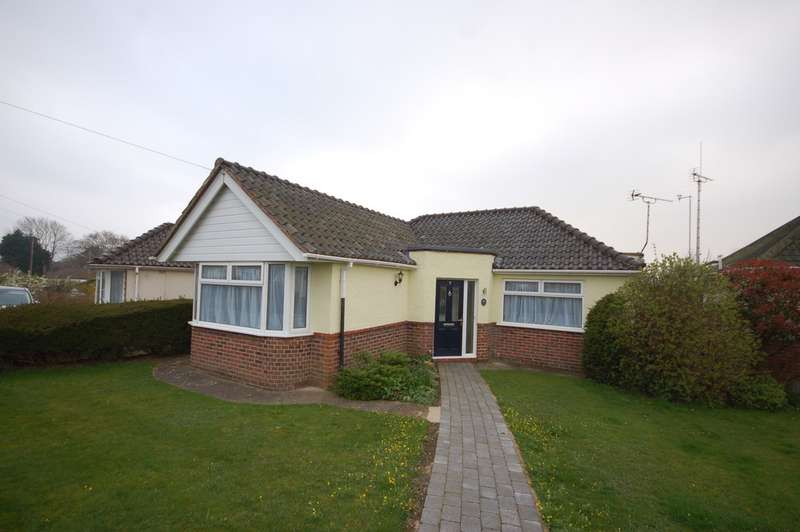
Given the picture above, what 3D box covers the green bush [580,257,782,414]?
[{"bbox_3d":[5.524,1.210,6.874,2.850,2.650,1.900,0,-3,32],"label":"green bush"}]

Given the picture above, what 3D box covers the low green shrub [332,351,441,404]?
[{"bbox_3d":[-0.208,2.044,6.372,1.750,0.600,1.600,2,-2,-3],"label":"low green shrub"}]

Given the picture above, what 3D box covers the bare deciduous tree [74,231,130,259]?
[{"bbox_3d":[-55.461,-1.807,62.060,8.000,9.700,8.000,4,-3,-42],"label":"bare deciduous tree"}]

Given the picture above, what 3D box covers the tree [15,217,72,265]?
[{"bbox_3d":[-55.850,-2.572,52.083,7.500,10.400,7.500,-1,-3,43],"label":"tree"}]

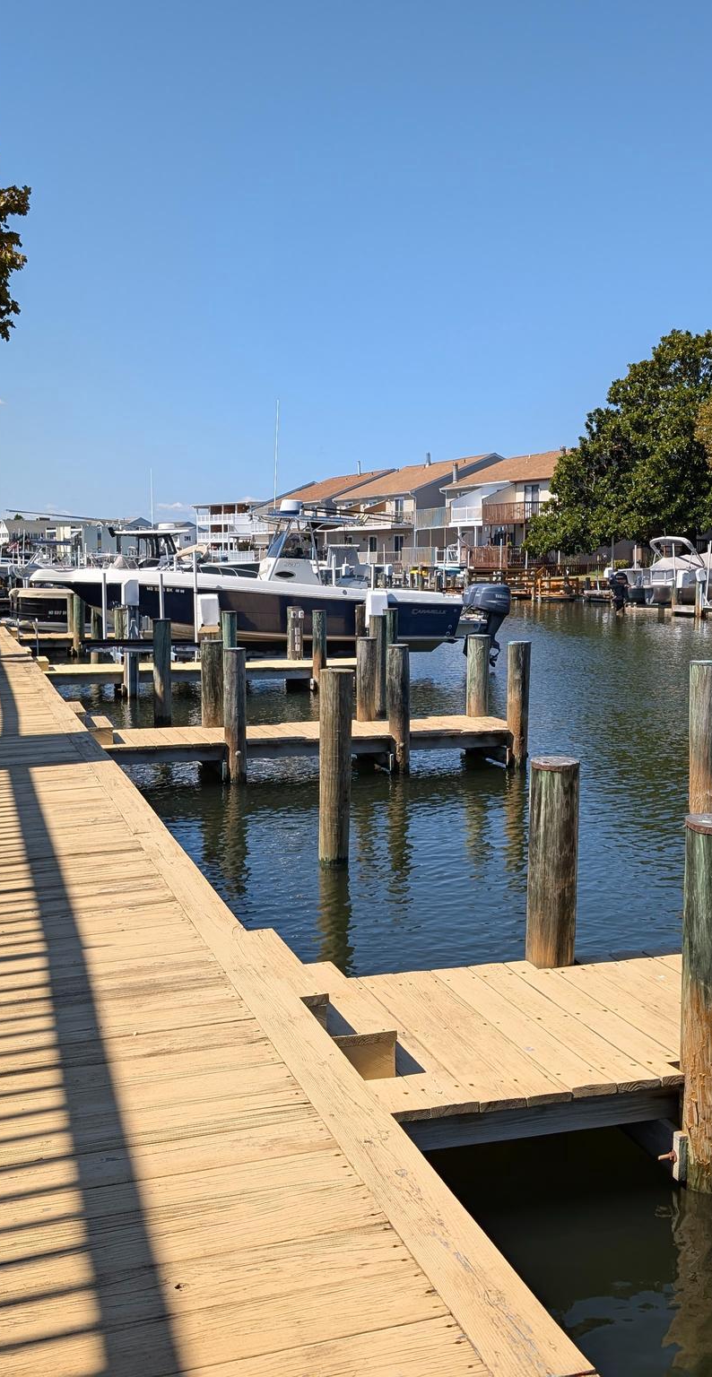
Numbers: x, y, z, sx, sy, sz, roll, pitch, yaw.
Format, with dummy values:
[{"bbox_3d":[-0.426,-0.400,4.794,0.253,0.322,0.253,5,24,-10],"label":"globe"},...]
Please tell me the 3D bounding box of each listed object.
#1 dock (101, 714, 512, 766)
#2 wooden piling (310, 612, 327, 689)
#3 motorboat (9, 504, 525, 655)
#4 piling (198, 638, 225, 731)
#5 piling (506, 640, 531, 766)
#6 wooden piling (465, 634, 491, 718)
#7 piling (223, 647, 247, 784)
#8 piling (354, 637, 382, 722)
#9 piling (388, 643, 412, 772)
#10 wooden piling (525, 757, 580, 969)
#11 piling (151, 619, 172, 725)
[{"bbox_3d":[-0.459,0.483,11.328,3.850,0.220,0.950,-2,7,-18],"label":"dock"},{"bbox_3d":[-0.506,-0.523,17.564,0.200,1.088,0.200,-2,7,-18],"label":"wooden piling"},{"bbox_3d":[-1.243,-1.707,20.233,7.750,2.580,2.550,-2,7,-18],"label":"motorboat"},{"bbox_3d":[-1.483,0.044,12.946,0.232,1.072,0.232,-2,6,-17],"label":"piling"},{"bbox_3d":[1.462,0.141,11.384,0.200,1.117,0.200,0,6,0],"label":"piling"},{"bbox_3d":[1.444,0.068,14.984,0.260,1.400,0.260,-2,7,-18],"label":"wooden piling"},{"bbox_3d":[-1.123,0.251,11.819,0.207,1.242,0.207,-2,6,-17],"label":"piling"},{"bbox_3d":[0.109,0.074,12.022,0.200,1.110,0.200,-2,7,-18],"label":"piling"},{"bbox_3d":[0.417,0.202,12.288,0.222,1.242,0.222,0,6,0],"label":"piling"},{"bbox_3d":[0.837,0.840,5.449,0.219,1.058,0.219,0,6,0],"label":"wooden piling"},{"bbox_3d":[-2.417,-0.196,15.788,0.232,1.299,0.232,-2,6,-17],"label":"piling"}]

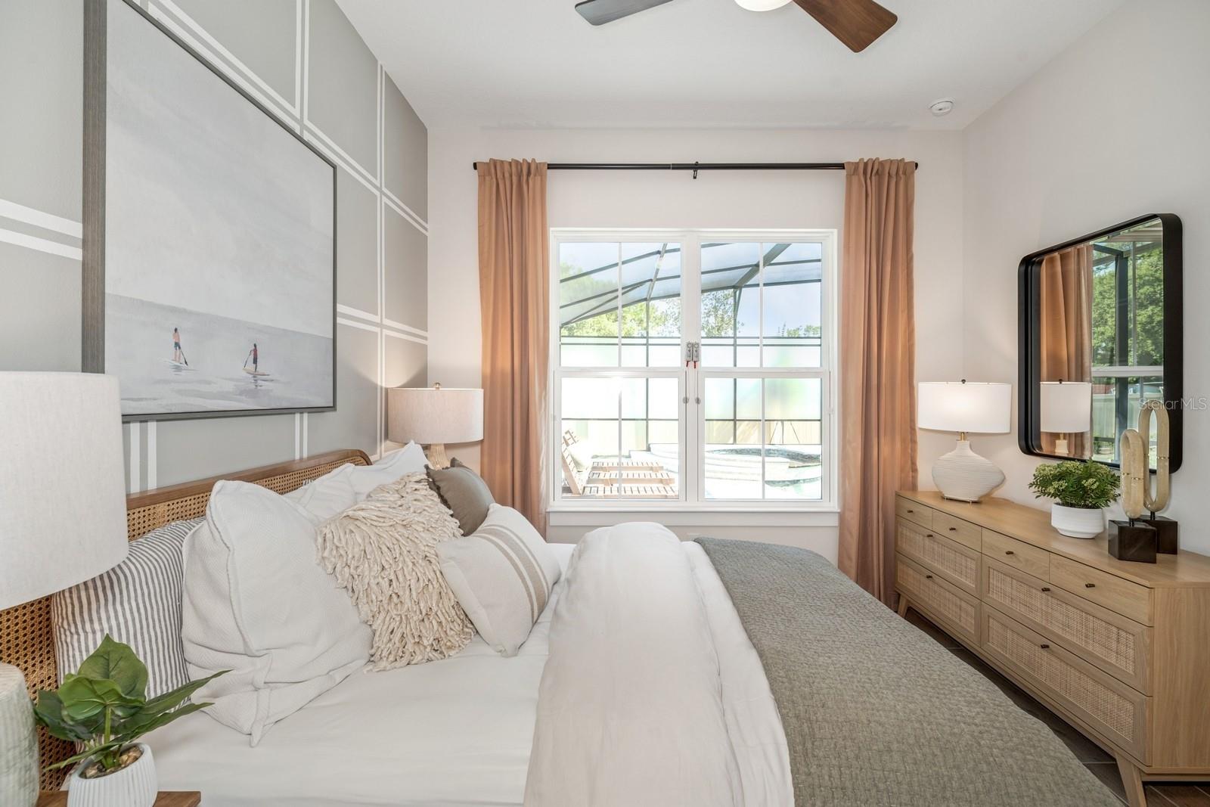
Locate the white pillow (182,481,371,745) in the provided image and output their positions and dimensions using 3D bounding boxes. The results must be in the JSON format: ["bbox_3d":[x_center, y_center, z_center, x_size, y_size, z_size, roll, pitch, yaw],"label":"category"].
[{"bbox_3d":[-0.701,0.433,1.210,0.200,0.490,0.460,-15,-7,12],"label":"white pillow"}]

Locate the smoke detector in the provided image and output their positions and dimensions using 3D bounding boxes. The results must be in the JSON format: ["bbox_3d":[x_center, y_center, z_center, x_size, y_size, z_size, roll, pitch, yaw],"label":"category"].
[{"bbox_3d":[2.000,-1.747,2.990,0.137,0.042,0.137,0,0,0],"label":"smoke detector"}]

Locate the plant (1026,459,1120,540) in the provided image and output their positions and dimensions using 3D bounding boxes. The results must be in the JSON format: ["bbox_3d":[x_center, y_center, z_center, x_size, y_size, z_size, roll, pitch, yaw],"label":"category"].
[{"bbox_3d":[2.000,0.402,2.140,0.290,0.315,0.290,0,1,0],"label":"plant"}]

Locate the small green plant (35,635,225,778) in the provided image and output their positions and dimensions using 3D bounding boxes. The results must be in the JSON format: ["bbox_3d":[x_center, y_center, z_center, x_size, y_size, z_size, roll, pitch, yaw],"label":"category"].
[{"bbox_3d":[-0.818,0.541,0.870,0.240,0.280,0.240,0,1,0],"label":"small green plant"}]

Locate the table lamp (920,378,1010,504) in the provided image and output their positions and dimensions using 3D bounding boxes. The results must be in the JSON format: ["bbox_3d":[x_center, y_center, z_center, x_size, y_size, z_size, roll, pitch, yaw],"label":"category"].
[{"bbox_3d":[2.007,0.209,2.820,0.260,0.680,0.440,-1,1,-38],"label":"table lamp"}]

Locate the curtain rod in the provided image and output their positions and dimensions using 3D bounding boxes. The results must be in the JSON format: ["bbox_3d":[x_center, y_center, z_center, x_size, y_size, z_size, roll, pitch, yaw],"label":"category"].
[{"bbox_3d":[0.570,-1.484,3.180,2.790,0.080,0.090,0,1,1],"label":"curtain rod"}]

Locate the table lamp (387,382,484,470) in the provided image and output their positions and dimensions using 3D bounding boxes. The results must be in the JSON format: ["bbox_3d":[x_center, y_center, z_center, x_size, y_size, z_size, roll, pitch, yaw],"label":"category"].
[{"bbox_3d":[-0.917,0.286,2.740,0.480,0.790,0.480,0,1,0],"label":"table lamp"}]

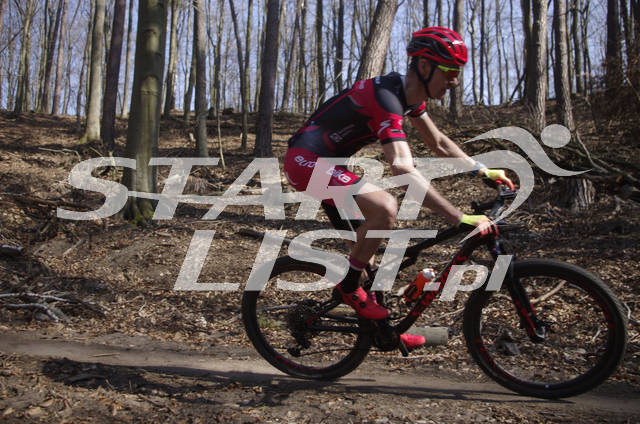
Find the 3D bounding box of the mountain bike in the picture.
[{"bbox_3d":[0.482,0.424,2.988,1.880,1.030,0.730,0,12,15],"label":"mountain bike"}]

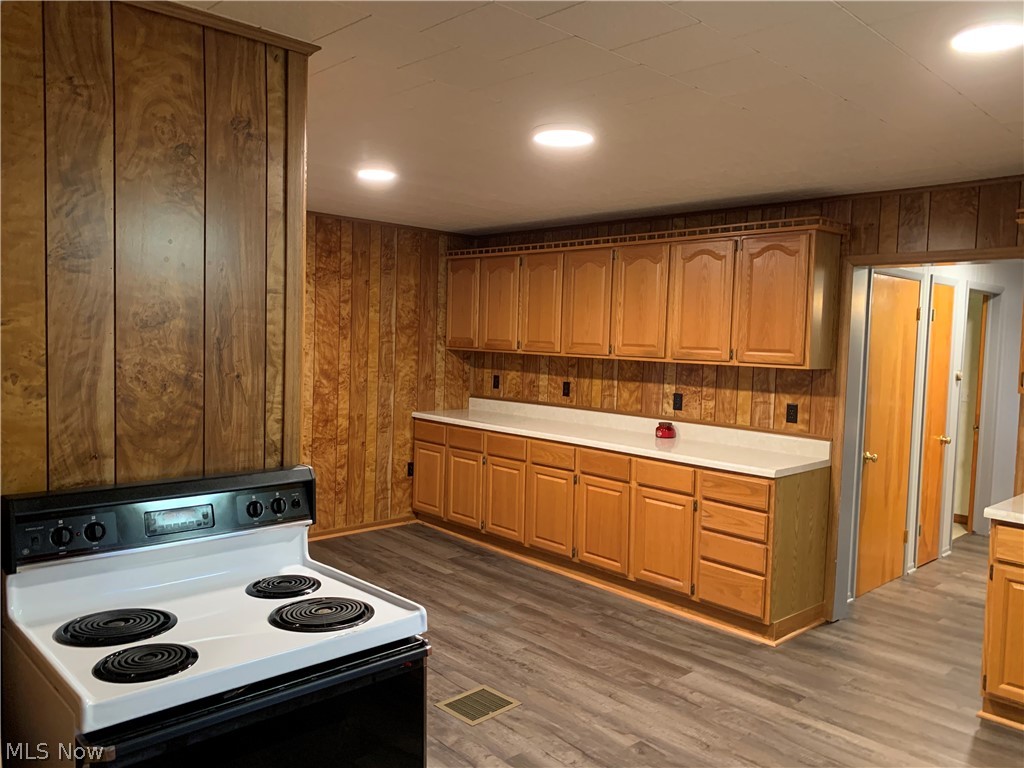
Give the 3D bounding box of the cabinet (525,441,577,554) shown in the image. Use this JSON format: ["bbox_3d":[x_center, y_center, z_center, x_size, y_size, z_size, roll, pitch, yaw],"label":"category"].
[{"bbox_3d":[0.478,0.753,5.306,0.604,0.745,0.450,-2,5,-42],"label":"cabinet"}]

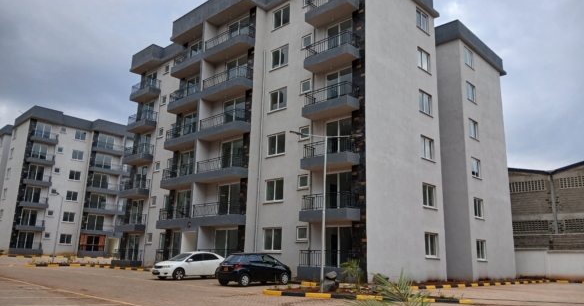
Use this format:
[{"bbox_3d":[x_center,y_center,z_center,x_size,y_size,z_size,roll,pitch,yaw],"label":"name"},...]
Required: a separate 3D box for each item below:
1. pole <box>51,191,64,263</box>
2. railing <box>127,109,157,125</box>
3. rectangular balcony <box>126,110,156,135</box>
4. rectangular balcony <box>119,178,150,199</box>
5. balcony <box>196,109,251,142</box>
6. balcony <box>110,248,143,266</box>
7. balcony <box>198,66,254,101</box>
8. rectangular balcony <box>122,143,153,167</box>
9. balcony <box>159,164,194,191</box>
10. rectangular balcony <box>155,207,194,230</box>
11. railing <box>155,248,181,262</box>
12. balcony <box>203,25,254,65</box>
[{"bbox_3d":[-22.335,7.088,41.605,0.200,6.400,0.550,-11,-18,42],"label":"pole"},{"bbox_3d":[-13.455,-2.996,39.536,3.335,0.860,0.953,-10,-17,43],"label":"railing"},{"bbox_3d":[-13.495,-2.723,39.456,3.455,1.369,1.023,-10,-17,43],"label":"rectangular balcony"},{"bbox_3d":[-13.670,3.130,38.148,3.455,1.369,1.023,-10,-17,43],"label":"rectangular balcony"},{"bbox_3d":[-4.582,-1.791,29.670,4.327,1.414,0.980,-10,-17,43],"label":"balcony"},{"bbox_3d":[-13.978,8.925,37.069,3.360,1.335,1.020,-11,-18,42],"label":"balcony"},{"bbox_3d":[-4.549,-4.719,30.421,4.324,1.300,1.040,-11,-18,43],"label":"balcony"},{"bbox_3d":[-13.738,0.199,39.301,3.457,1.300,1.050,-11,-18,43],"label":"rectangular balcony"},{"bbox_3d":[-7.908,1.741,32.064,4.553,1.300,1.040,-11,-18,43],"label":"balcony"},{"bbox_3d":[-8.003,4.645,31.408,4.650,1.414,0.980,-10,-17,43],"label":"rectangular balcony"},{"bbox_3d":[-8.404,7.348,30.879,3.254,0.900,0.810,-11,-18,42],"label":"railing"},{"bbox_3d":[-4.467,-7.638,31.109,4.324,1.300,1.040,-11,-18,43],"label":"balcony"}]

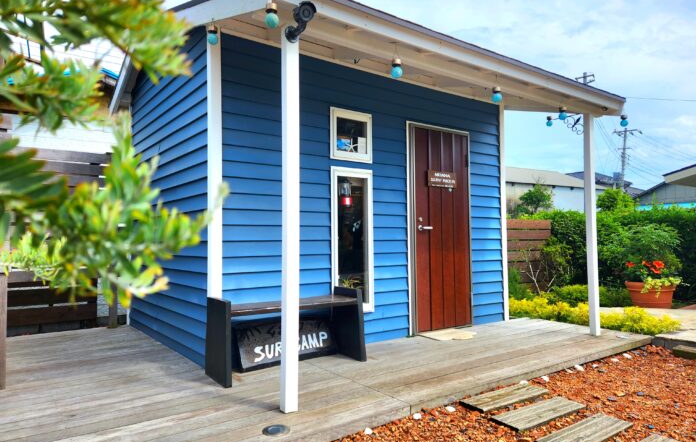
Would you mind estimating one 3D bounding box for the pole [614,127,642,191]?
[{"bbox_3d":[21.894,-2.356,36.775,2.000,10.200,0.450,3,-3,0],"label":"pole"}]

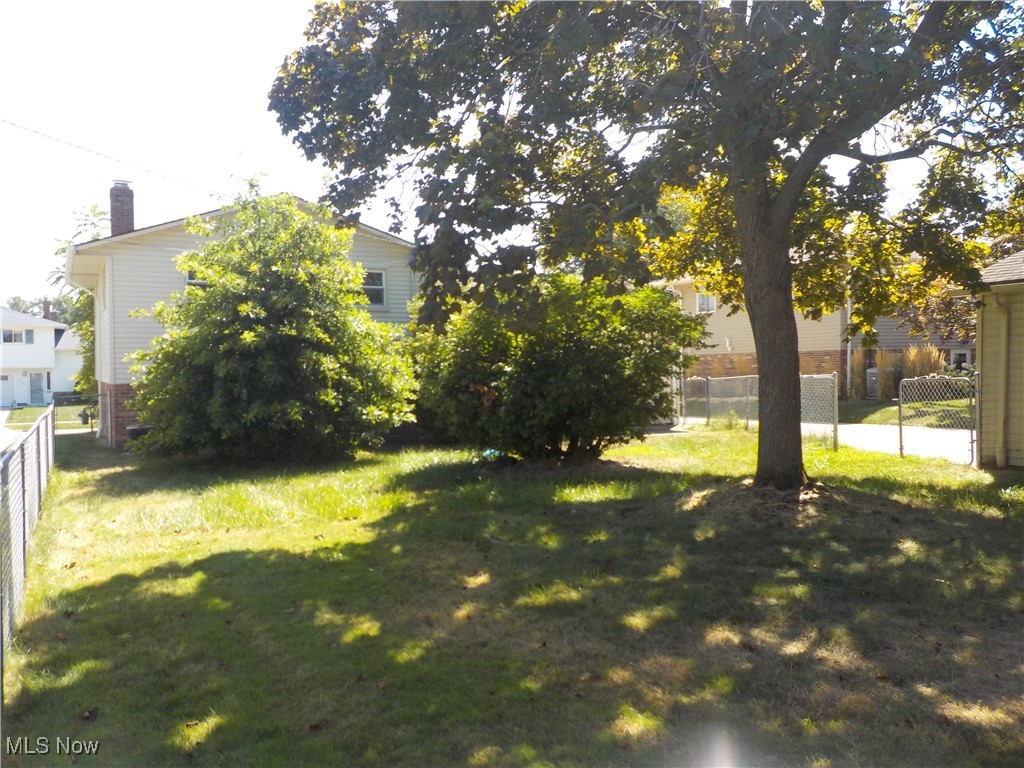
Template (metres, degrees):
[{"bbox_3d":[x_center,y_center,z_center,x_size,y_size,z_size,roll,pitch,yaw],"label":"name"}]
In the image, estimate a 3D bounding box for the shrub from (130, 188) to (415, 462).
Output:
[{"bbox_3d":[-4.333,-1.123,15.964,5.000,4.700,4.600,-1,2,-26],"label":"shrub"}]

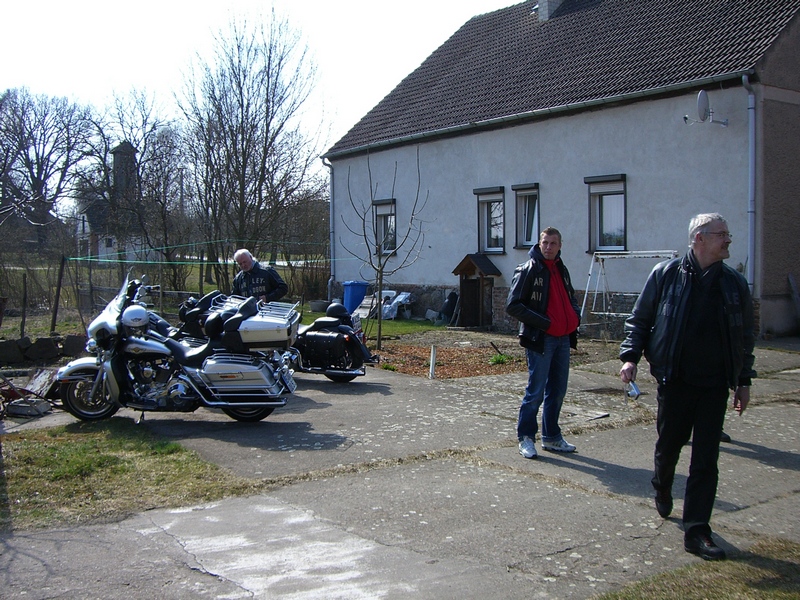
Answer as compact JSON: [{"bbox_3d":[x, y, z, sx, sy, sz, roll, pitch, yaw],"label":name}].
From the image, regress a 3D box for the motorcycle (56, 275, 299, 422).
[{"bbox_3d":[-2.172,0.460,8.678,2.450,1.420,0.920,0,3,7],"label":"motorcycle"}]

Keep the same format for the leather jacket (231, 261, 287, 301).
[{"bbox_3d":[-1.668,-0.090,10.506,0.620,0.700,0.400,1,3,18],"label":"leather jacket"}]

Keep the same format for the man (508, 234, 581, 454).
[{"bbox_3d":[1.163,0.323,7.141,0.530,1.830,0.420,-1,3,-25],"label":"man"}]

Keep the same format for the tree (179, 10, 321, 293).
[{"bbox_3d":[-5.411,-5.098,31.807,5.000,9.700,5.000,0,3,0],"label":"tree"}]

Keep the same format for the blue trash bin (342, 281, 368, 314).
[{"bbox_3d":[-1.216,-0.002,24.023,0.580,1.000,0.500,-2,3,-35],"label":"blue trash bin"}]

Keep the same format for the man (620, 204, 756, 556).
[{"bbox_3d":[1.590,0.422,4.863,0.680,1.830,0.580,0,3,-3],"label":"man"}]

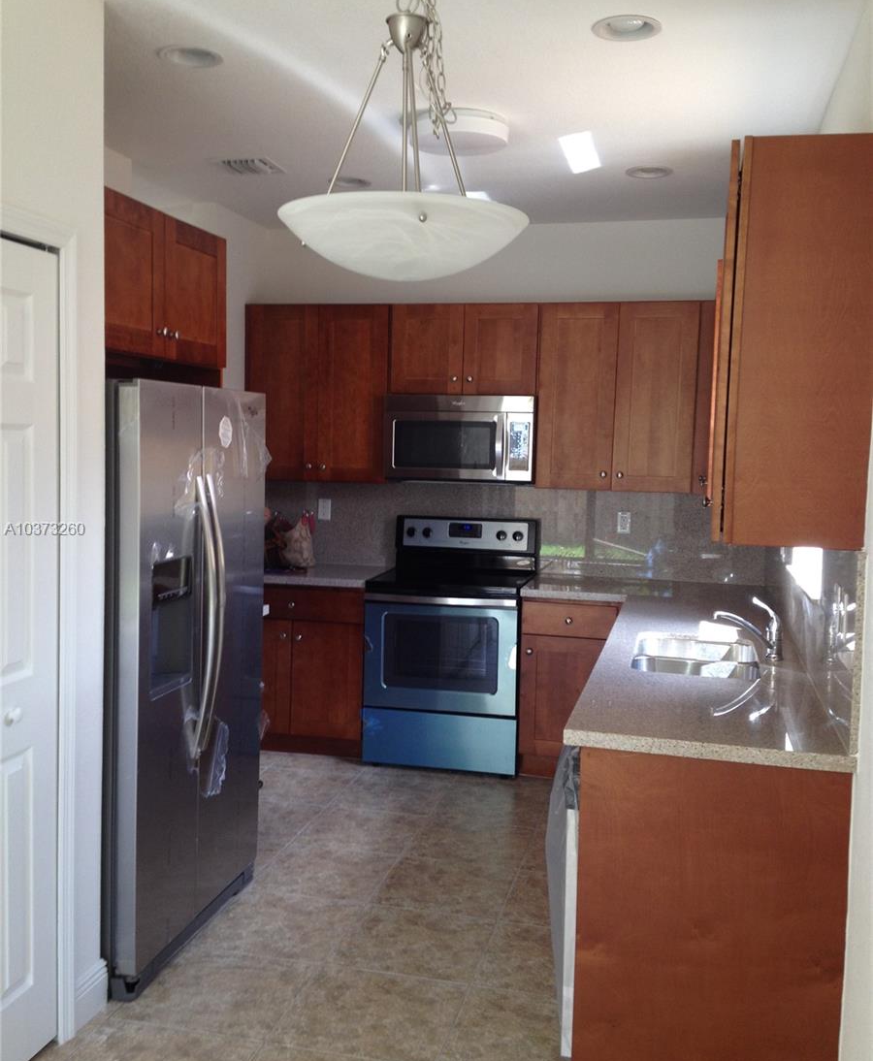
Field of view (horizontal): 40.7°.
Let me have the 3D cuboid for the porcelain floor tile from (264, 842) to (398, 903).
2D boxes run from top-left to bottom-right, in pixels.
[{"bbox_3d":[-0.419,1.274,4.360,0.465,0.012,0.465,2,6,13],"label":"porcelain floor tile"}]

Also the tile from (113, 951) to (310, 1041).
[{"bbox_3d":[-0.635,1.357,3.453,0.465,0.012,0.465,2,6,13],"label":"tile"}]

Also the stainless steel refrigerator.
[{"bbox_3d":[-1.093,0.411,3.826,0.845,1.770,0.920,2,5,13],"label":"stainless steel refrigerator"}]

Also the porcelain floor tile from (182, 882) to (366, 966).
[{"bbox_3d":[-0.529,1.311,3.901,0.468,0.010,0.485,2,5,13],"label":"porcelain floor tile"}]

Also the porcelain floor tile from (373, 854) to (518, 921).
[{"bbox_3d":[0.038,1.296,4.274,0.468,0.010,0.485,2,5,13],"label":"porcelain floor tile"}]

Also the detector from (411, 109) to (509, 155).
[{"bbox_3d":[0.072,-1.346,3.983,0.335,0.080,0.335,1,5,0],"label":"detector"}]

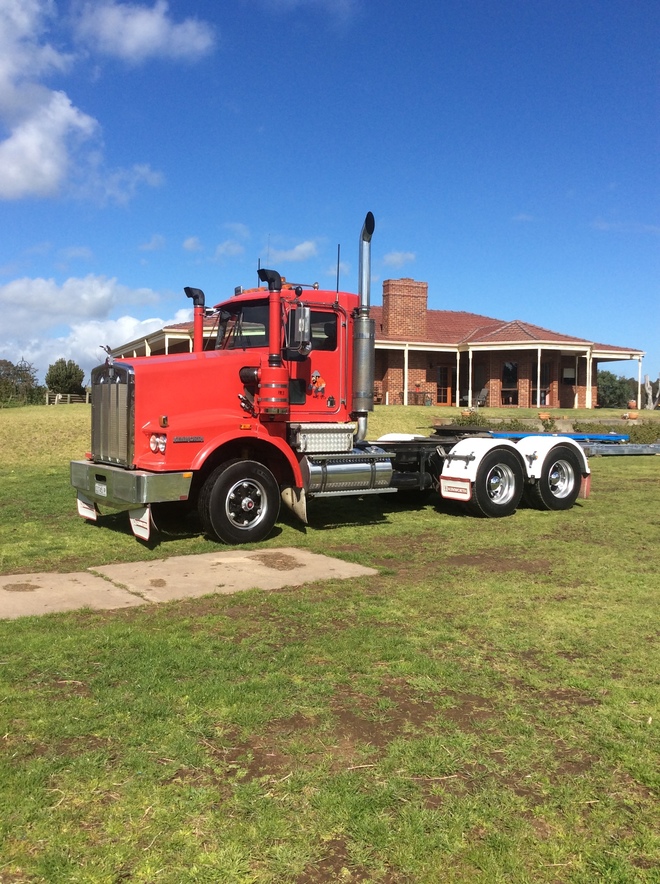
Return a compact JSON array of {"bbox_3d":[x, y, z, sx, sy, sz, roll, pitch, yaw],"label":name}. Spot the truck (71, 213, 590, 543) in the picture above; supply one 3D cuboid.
[{"bbox_3d":[0.391,-1.000,12.308,7.883,4.250,2.631,-2,4,-35],"label":"truck"}]

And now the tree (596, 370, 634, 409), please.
[{"bbox_3d":[19.876,-3.703,57.000,2.800,2.800,2.700,0,3,0],"label":"tree"}]

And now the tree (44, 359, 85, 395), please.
[{"bbox_3d":[-27.231,-6.229,84.000,4.200,4.700,4.100,0,3,0],"label":"tree"}]

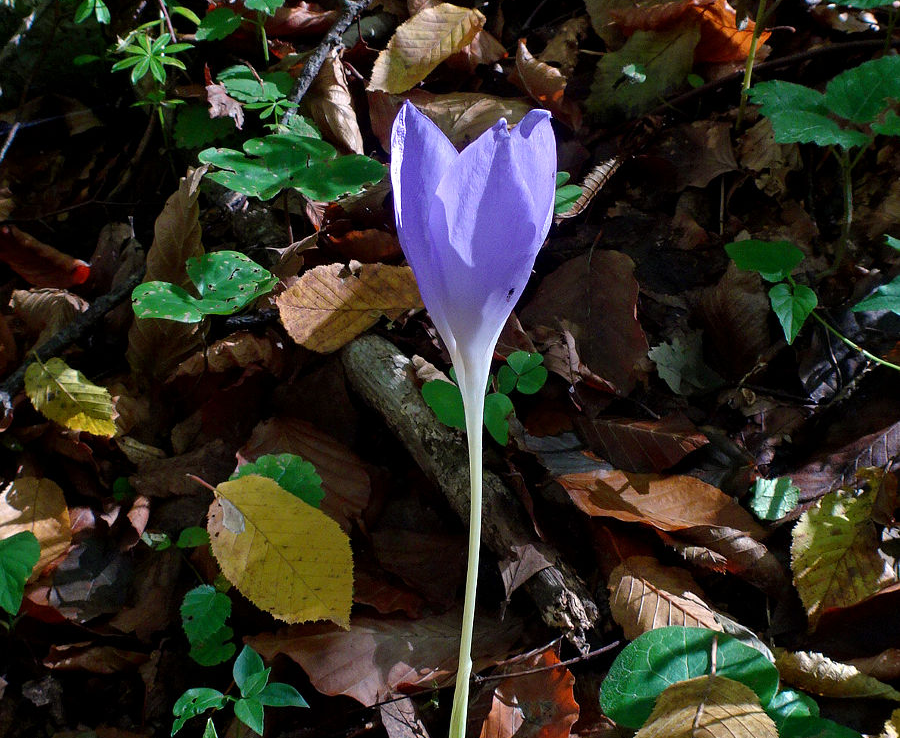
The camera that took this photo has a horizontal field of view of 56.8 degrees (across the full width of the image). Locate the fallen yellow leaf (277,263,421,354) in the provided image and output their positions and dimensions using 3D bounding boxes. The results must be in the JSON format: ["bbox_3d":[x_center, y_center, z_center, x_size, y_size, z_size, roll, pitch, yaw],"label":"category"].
[{"bbox_3d":[-0.044,-0.028,0.371,0.065,0.012,0.047,-3,60,-2],"label":"fallen yellow leaf"}]

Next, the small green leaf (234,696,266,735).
[{"bbox_3d":[-0.070,0.122,0.293,0.010,0.006,0.015,-39,71,-15],"label":"small green leaf"}]

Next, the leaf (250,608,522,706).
[{"bbox_3d":[-0.021,0.096,0.280,0.093,0.016,0.033,-4,52,-3],"label":"leaf"}]

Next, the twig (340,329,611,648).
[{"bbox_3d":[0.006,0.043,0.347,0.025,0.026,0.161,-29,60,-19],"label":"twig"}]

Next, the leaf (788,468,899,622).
[{"bbox_3d":[0.158,0.072,0.335,0.036,0.014,0.070,27,70,10],"label":"leaf"}]

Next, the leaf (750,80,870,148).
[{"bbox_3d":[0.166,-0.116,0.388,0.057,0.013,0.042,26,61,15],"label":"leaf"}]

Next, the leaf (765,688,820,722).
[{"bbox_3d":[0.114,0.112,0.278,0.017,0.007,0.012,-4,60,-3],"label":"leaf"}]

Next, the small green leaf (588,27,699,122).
[{"bbox_3d":[0.118,-0.177,0.491,0.087,0.008,0.050,-43,77,-13],"label":"small green leaf"}]

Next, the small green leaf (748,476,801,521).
[{"bbox_3d":[0.124,0.049,0.317,0.019,0.006,0.019,7,55,5],"label":"small green leaf"}]

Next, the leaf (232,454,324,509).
[{"bbox_3d":[-0.067,0.046,0.320,0.038,0.006,0.031,3,54,2],"label":"leaf"}]

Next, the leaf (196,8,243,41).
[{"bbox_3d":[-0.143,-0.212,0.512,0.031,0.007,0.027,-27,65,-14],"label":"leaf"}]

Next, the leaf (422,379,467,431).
[{"bbox_3d":[-0.001,0.016,0.360,0.023,0.005,0.024,13,61,7],"label":"leaf"}]

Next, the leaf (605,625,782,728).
[{"bbox_3d":[0.075,0.099,0.259,0.056,0.012,0.039,4,52,3],"label":"leaf"}]

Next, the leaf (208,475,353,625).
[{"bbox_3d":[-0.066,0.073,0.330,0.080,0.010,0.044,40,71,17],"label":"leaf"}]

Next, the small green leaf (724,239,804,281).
[{"bbox_3d":[0.143,-0.050,0.381,0.034,0.010,0.024,14,59,9],"label":"small green leaf"}]

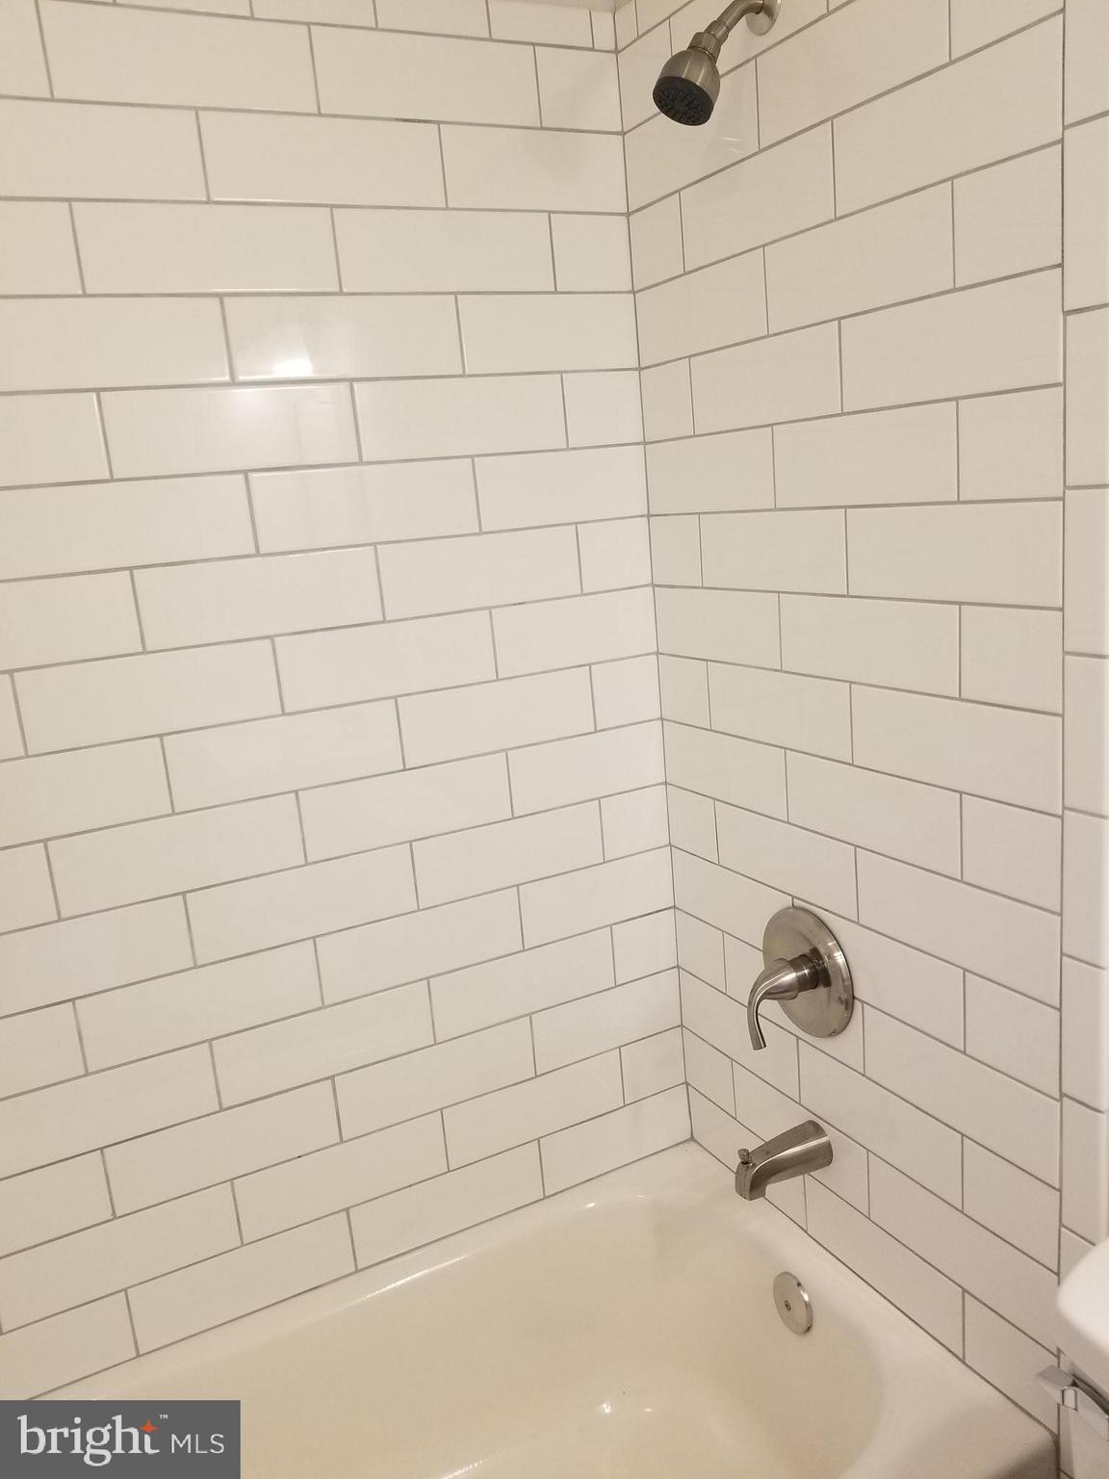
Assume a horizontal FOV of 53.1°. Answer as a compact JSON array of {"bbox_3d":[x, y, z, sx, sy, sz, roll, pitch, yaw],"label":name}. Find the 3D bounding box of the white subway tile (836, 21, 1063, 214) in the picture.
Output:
[{"bbox_3d":[0.379,-0.603,1.096,0.010,0.102,0.286,-12,14,-26],"label":"white subway tile"}]

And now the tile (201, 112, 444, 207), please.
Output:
[{"bbox_3d":[-0.280,-0.716,1.381,0.306,0.101,0.009,-11,14,-25],"label":"tile"}]

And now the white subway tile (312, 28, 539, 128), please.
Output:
[{"bbox_3d":[-0.159,-0.849,1.434,0.304,0.102,0.009,-11,13,-25],"label":"white subway tile"}]

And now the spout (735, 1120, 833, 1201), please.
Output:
[{"bbox_3d":[0.314,0.580,1.538,0.131,0.072,0.064,-11,14,-26],"label":"spout"}]

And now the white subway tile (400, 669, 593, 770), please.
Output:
[{"bbox_3d":[-0.083,-0.034,1.603,0.307,0.101,0.009,-11,14,-25],"label":"white subway tile"}]

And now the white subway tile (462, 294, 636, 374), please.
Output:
[{"bbox_3d":[-0.004,-0.569,1.558,0.274,0.102,0.010,-11,14,-25],"label":"white subway tile"}]

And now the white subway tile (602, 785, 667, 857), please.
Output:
[{"bbox_3d":[0.128,0.129,1.739,0.124,0.101,0.009,-11,13,-25],"label":"white subway tile"}]

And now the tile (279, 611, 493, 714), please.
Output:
[{"bbox_3d":[-0.227,-0.110,1.516,0.305,0.101,0.009,-11,13,-25],"label":"tile"}]

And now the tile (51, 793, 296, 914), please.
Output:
[{"bbox_3d":[-0.475,0.145,1.422,0.304,0.101,0.009,-11,14,-26],"label":"tile"}]

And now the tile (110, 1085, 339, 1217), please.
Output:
[{"bbox_3d":[-0.449,0.555,1.523,0.304,0.102,0.010,-11,14,-25],"label":"tile"}]

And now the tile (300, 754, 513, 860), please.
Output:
[{"bbox_3d":[-0.208,0.093,1.560,0.306,0.101,0.009,-11,14,-25],"label":"tile"}]

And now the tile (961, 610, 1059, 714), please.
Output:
[{"bbox_3d":[0.460,-0.083,1.116,0.009,0.101,0.123,-11,14,-26],"label":"tile"}]

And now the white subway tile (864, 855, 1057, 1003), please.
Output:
[{"bbox_3d":[0.453,0.204,1.266,0.010,0.101,0.296,-11,14,-26],"label":"white subway tile"}]

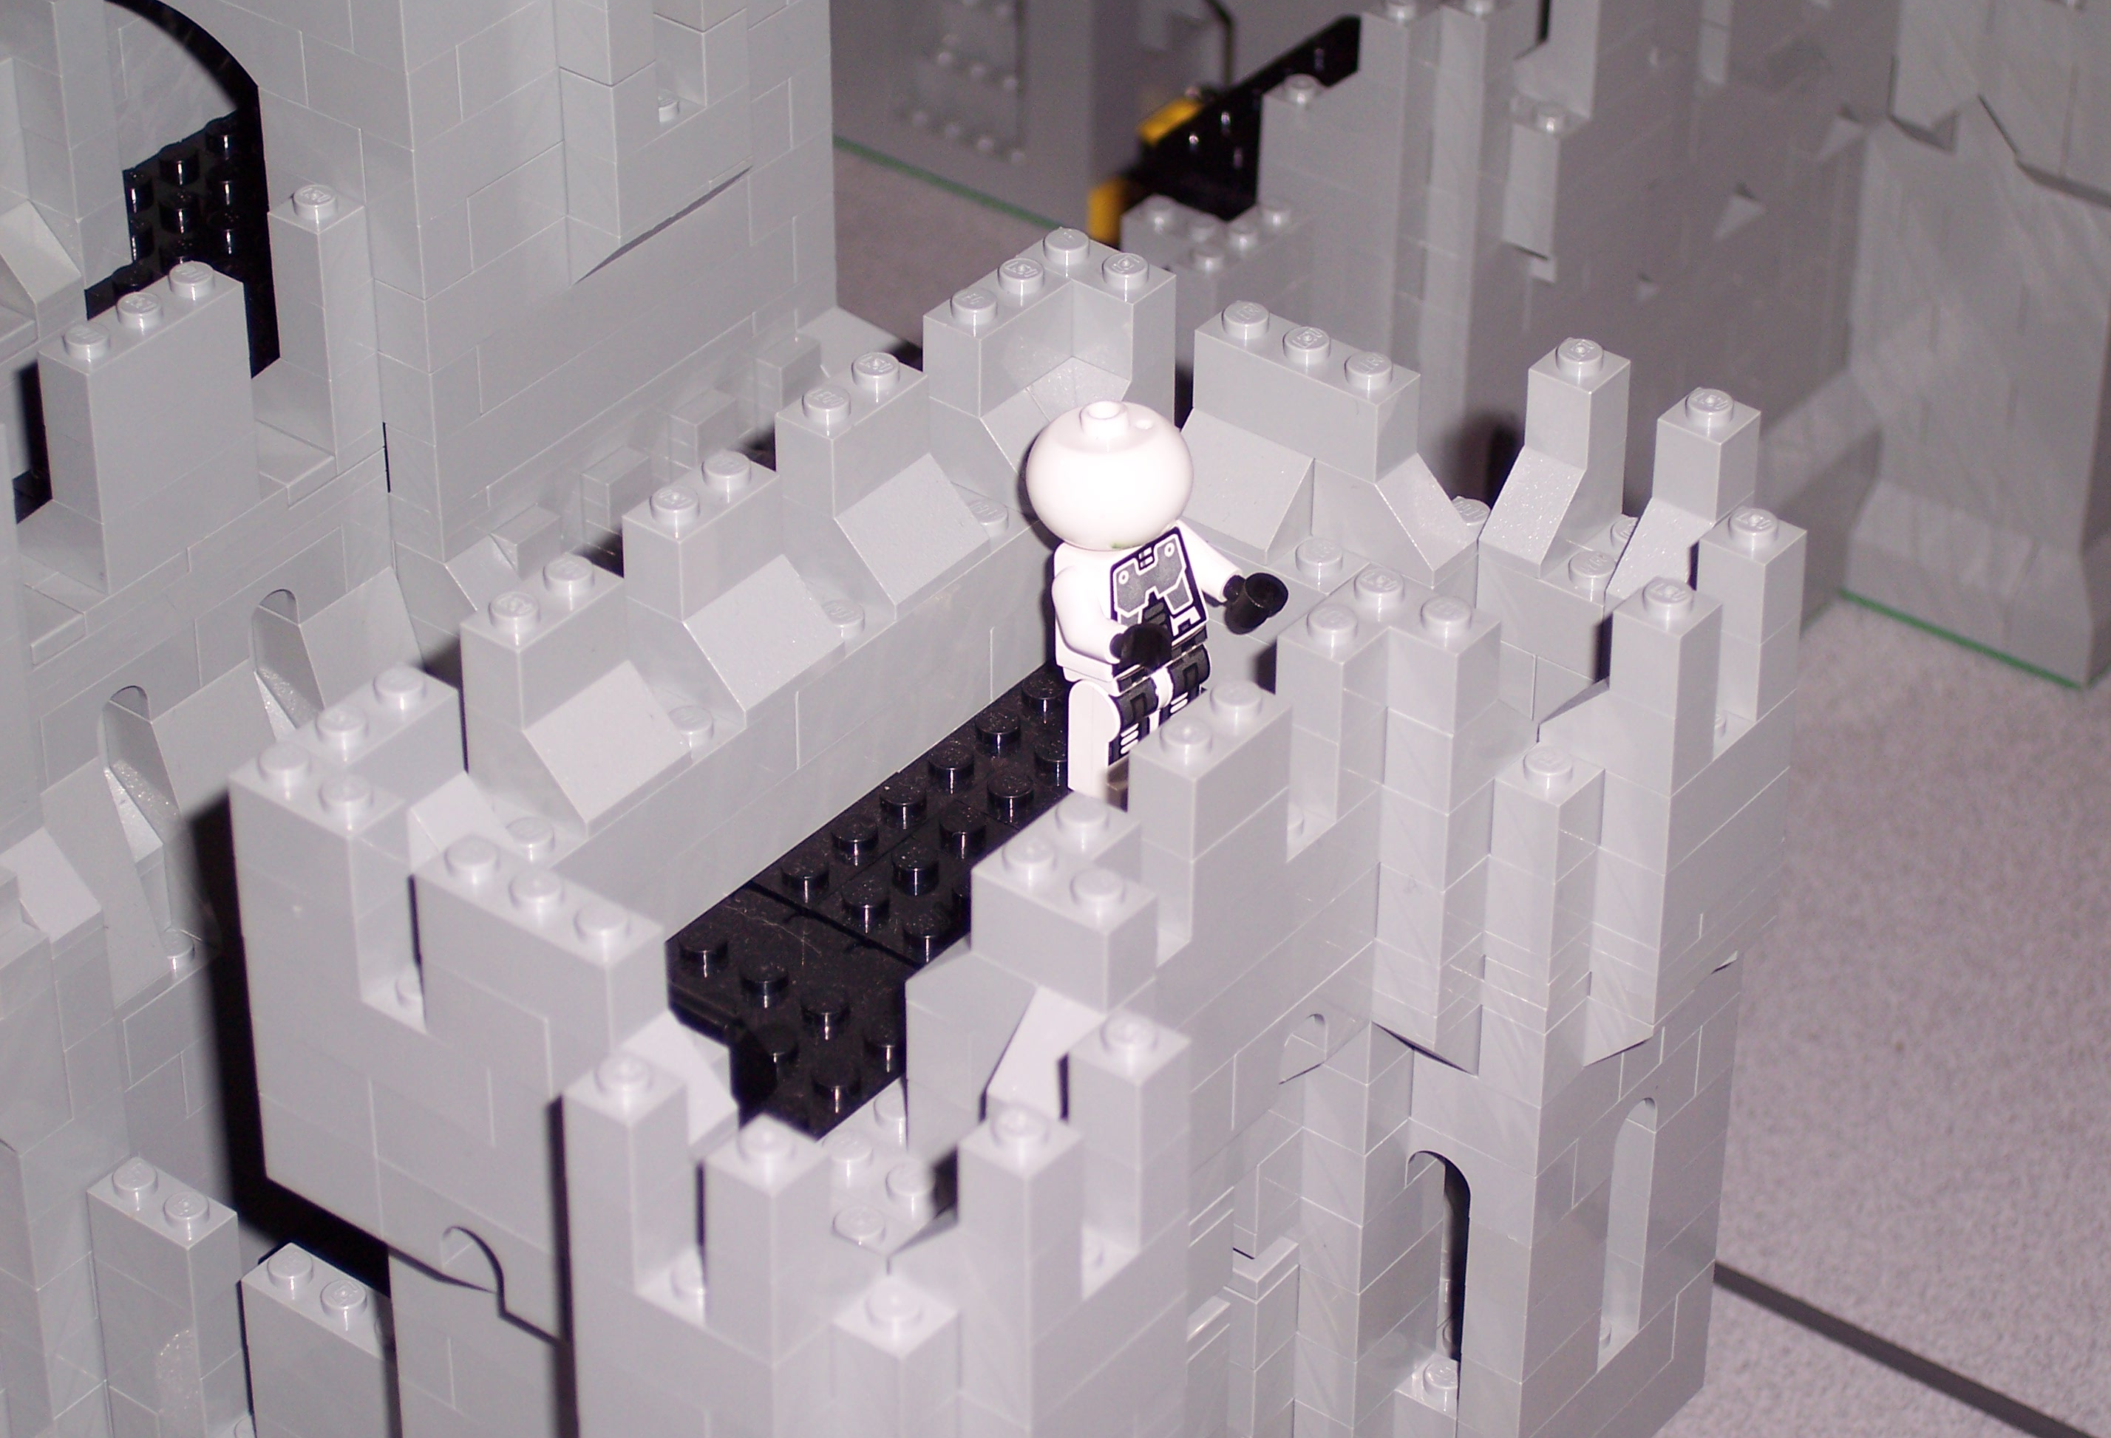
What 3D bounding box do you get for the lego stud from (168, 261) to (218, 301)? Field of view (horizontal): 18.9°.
[{"bbox_3d":[-0.095,-0.049,0.701,0.005,0.002,0.005,0,36,0],"label":"lego stud"}]

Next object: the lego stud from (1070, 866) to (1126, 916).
[{"bbox_3d":[0.004,0.016,0.584,0.005,0.002,0.005,0,36,0],"label":"lego stud"}]

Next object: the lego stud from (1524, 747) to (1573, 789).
[{"bbox_3d":[0.049,0.005,0.634,0.005,0.002,0.005,0,36,0],"label":"lego stud"}]

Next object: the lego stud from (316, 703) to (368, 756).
[{"bbox_3d":[-0.068,0.001,0.605,0.005,0.002,0.005,0,36,0],"label":"lego stud"}]

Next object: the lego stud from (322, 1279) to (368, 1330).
[{"bbox_3d":[-0.078,0.064,0.700,0.005,0.002,0.005,0,36,0],"label":"lego stud"}]

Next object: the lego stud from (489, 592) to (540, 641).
[{"bbox_3d":[-0.053,-0.010,0.620,0.005,0.002,0.005,0,36,0],"label":"lego stud"}]

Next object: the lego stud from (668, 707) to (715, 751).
[{"bbox_3d":[-0.037,0.001,0.638,0.005,0.002,0.005,0,36,0],"label":"lego stud"}]

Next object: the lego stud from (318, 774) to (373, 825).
[{"bbox_3d":[-0.067,0.007,0.596,0.005,0.002,0.005,0,36,0],"label":"lego stud"}]

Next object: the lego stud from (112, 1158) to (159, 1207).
[{"bbox_3d":[-0.104,0.053,0.716,0.005,0.002,0.005,25,42,30],"label":"lego stud"}]

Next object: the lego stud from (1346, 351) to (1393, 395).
[{"bbox_3d":[0.033,-0.036,0.658,0.005,0.002,0.005,0,36,0],"label":"lego stud"}]

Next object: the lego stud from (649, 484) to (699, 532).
[{"bbox_3d":[-0.038,-0.021,0.636,0.005,0.002,0.005,0,36,0],"label":"lego stud"}]

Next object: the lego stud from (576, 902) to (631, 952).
[{"bbox_3d":[-0.041,0.019,0.580,0.005,0.002,0.005,0,36,0],"label":"lego stud"}]

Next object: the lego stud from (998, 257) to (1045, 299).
[{"bbox_3d":[-0.004,-0.047,0.672,0.005,0.002,0.005,0,36,0],"label":"lego stud"}]

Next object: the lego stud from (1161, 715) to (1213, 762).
[{"bbox_3d":[0.013,0.002,0.604,0.005,0.002,0.005,0,36,0],"label":"lego stud"}]

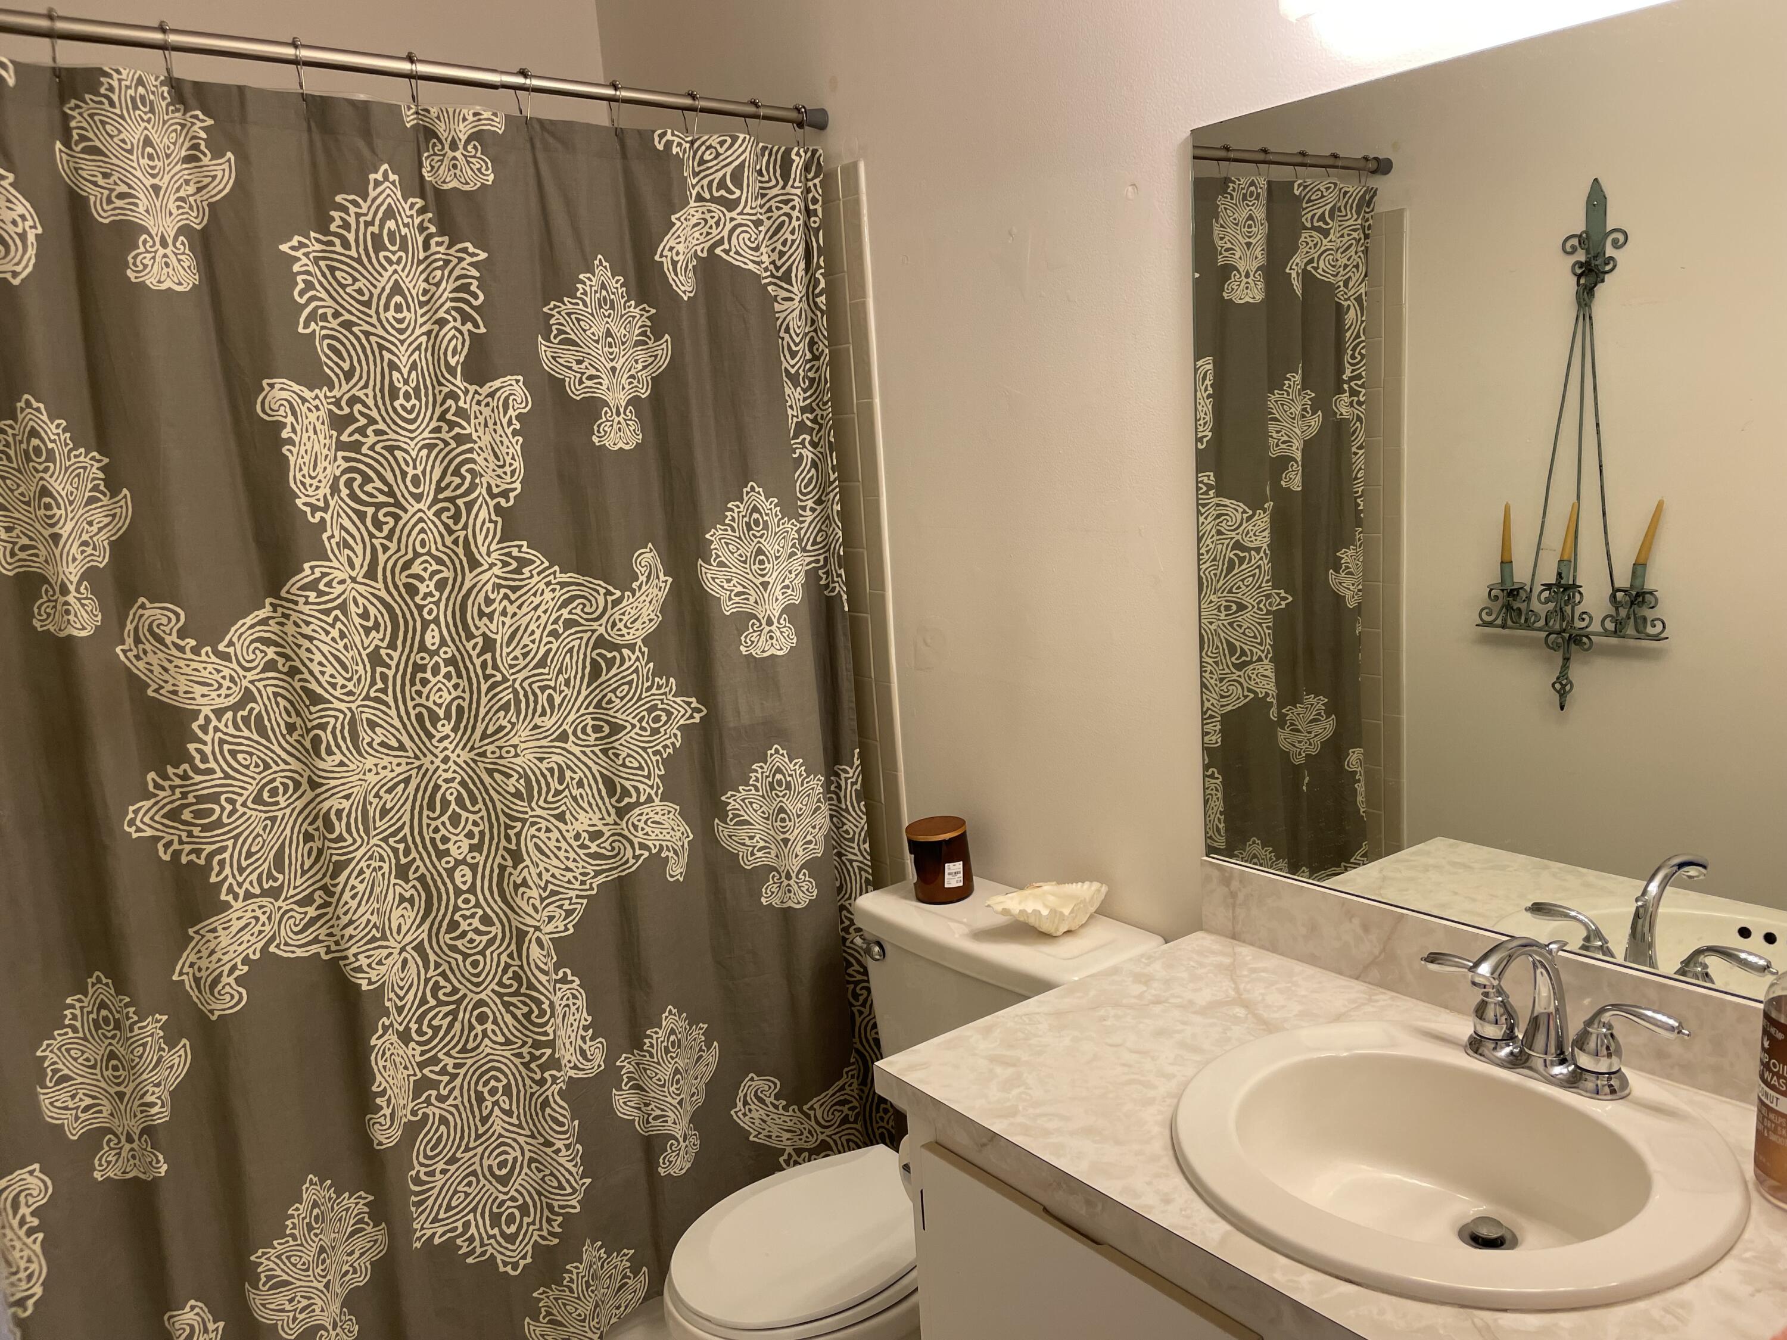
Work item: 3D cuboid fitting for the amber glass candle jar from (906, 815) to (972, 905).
[{"bbox_3d":[0.071,0.289,2.035,0.091,0.108,0.091,-6,11,1],"label":"amber glass candle jar"}]

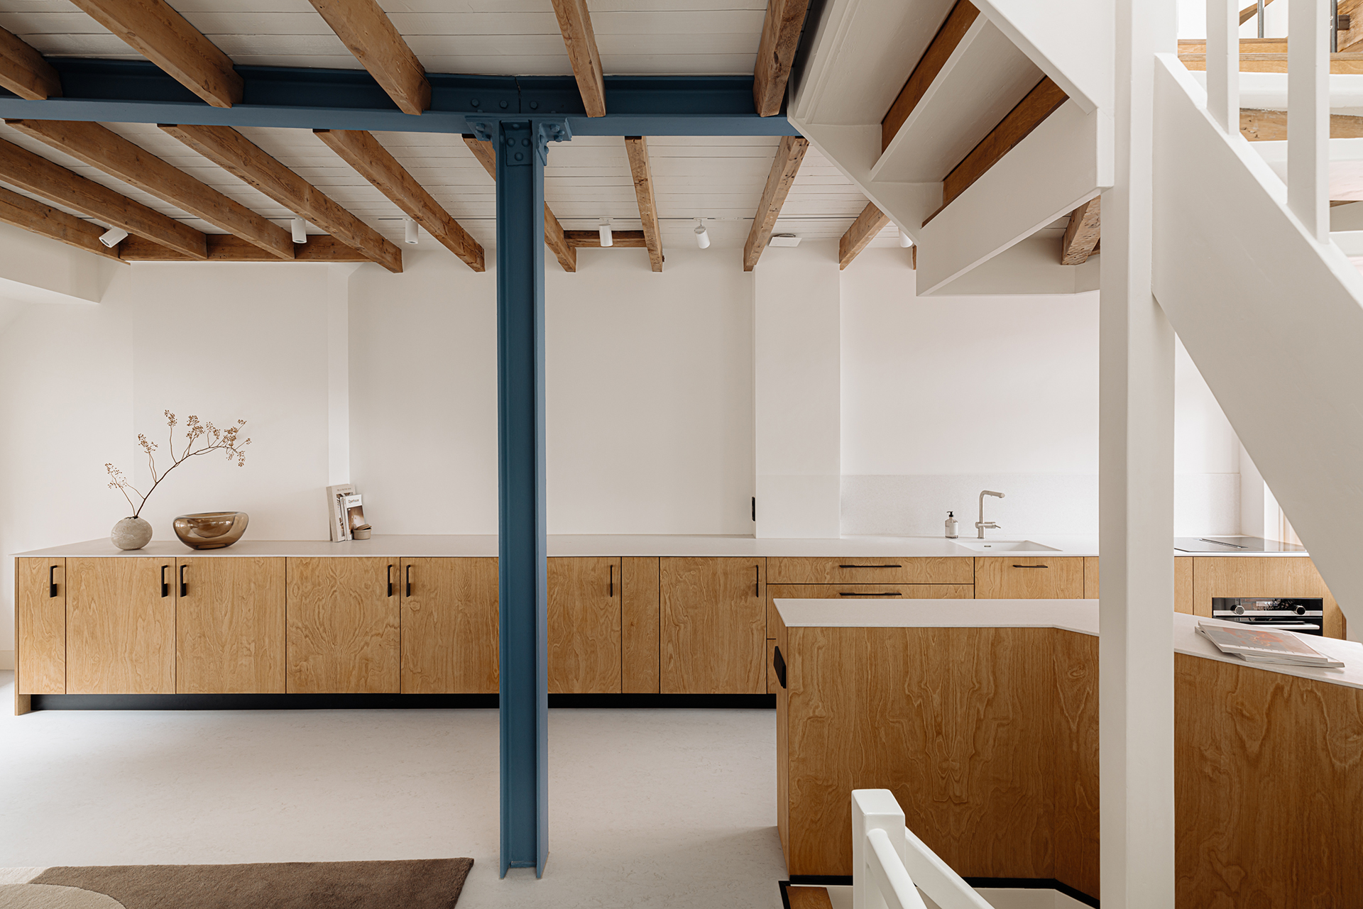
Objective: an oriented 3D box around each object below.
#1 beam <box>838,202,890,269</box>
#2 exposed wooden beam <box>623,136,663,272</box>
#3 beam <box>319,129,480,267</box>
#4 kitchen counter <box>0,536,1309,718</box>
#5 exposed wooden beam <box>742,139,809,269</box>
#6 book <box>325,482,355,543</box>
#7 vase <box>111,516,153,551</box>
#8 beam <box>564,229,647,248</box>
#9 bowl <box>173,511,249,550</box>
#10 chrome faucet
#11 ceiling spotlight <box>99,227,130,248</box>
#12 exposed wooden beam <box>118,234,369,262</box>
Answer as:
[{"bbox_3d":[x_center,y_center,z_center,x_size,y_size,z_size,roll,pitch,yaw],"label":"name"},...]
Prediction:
[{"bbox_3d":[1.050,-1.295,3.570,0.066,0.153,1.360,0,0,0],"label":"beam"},{"bbox_3d":[-0.171,-1.300,3.361,0.065,0.153,1.950,0,1,0],"label":"exposed wooden beam"},{"bbox_3d":[-1.355,-1.300,3.361,0.065,0.153,1.950,0,1,0],"label":"beam"},{"bbox_3d":[-0.010,0.988,3.931,7.300,0.880,0.780,0,1,0],"label":"kitchen counter"},{"bbox_3d":[0.457,-1.300,3.361,0.065,0.153,1.950,0,1,0],"label":"exposed wooden beam"},{"bbox_3d":[-2.170,0.374,4.135,0.037,0.345,0.280,-7,0,0],"label":"book"},{"bbox_3d":[-3.190,0.455,3.750,0.185,0.190,0.185,0,1,0],"label":"vase"},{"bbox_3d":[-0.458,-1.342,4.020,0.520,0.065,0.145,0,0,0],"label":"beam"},{"bbox_3d":[-2.752,0.449,3.780,0.360,0.195,0.360,0,0,0],"label":"bowl"},{"bbox_3d":[1.983,0.390,4.090,0.145,0.310,0.240,0,0,-9],"label":"chrome faucet"},{"bbox_3d":[-3.279,-1.258,3.720,0.068,0.120,0.068,0,-38,44],"label":"ceiling spotlight"},{"bbox_3d":[-2.725,-1.301,4.034,1.570,0.155,0.065,0,1,0],"label":"exposed wooden beam"}]

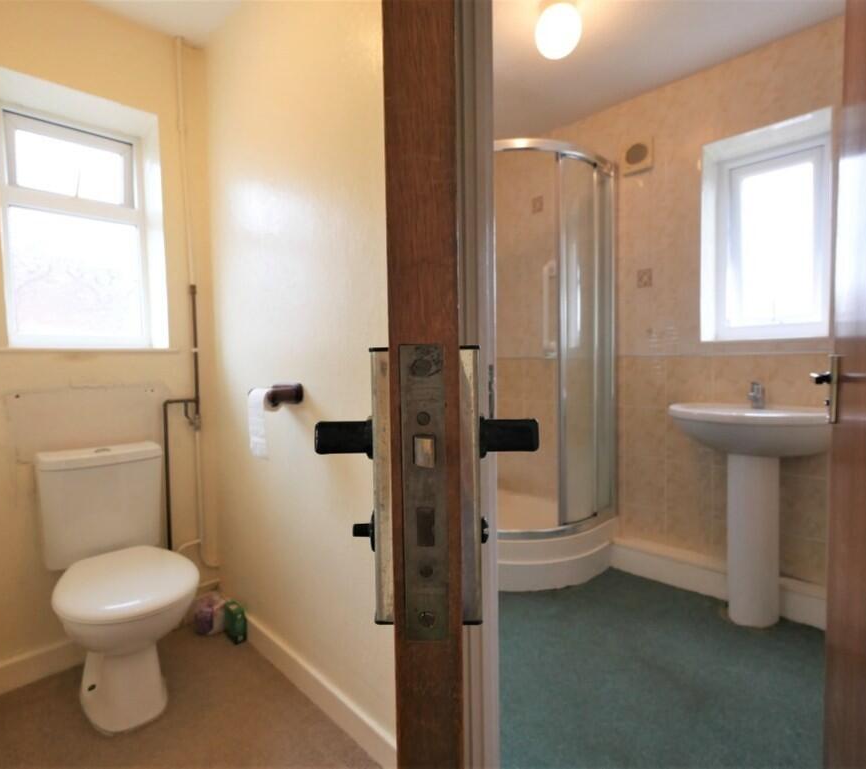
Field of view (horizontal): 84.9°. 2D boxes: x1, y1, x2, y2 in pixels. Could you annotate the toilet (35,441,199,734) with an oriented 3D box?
[{"bbox_3d":[-0.952,0.607,1.452,0.355,0.762,0.680,-4,5,-44],"label":"toilet"}]

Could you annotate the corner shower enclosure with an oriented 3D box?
[{"bbox_3d":[0.391,-0.087,2.416,0.813,1.987,0.845,-4,5,-44],"label":"corner shower enclosure"}]

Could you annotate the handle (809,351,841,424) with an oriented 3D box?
[{"bbox_3d":[0.914,0.011,1.108,0.055,0.163,0.115,1,4,34],"label":"handle"}]

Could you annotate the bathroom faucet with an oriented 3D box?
[{"bbox_3d":[1.259,0.041,1.839,0.120,0.110,0.050,-4,5,-44],"label":"bathroom faucet"}]

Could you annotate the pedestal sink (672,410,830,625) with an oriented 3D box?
[{"bbox_3d":[1.250,0.510,1.851,0.433,0.834,0.550,-4,5,-44],"label":"pedestal sink"}]

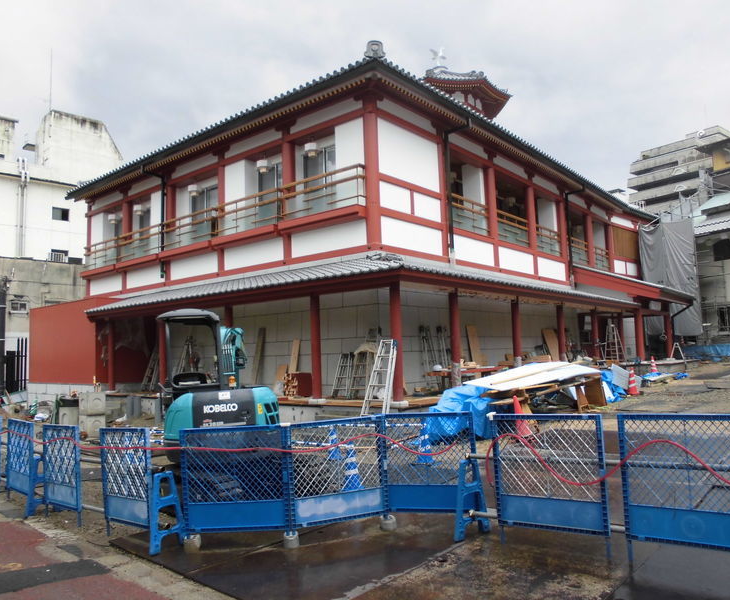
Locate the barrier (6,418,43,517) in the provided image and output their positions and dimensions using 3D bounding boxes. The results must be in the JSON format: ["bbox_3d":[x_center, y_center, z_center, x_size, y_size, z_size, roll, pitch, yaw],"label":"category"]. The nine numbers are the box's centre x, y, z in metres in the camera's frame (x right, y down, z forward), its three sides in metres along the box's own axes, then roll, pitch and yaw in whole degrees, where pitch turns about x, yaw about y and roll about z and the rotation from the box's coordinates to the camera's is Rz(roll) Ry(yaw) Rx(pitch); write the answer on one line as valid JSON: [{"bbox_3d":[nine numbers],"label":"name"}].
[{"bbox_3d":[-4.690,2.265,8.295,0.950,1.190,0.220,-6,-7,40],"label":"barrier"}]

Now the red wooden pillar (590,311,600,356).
[{"bbox_3d":[8.570,1.563,22.322,0.220,2.340,0.220,-6,-7,40],"label":"red wooden pillar"}]

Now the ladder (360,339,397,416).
[{"bbox_3d":[0.303,1.925,12.627,0.620,2.266,0.160,-6,-28,40],"label":"ladder"}]

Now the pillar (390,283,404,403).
[{"bbox_3d":[0.815,1.049,15.213,0.270,3.058,0.270,-1,-5,0],"label":"pillar"}]

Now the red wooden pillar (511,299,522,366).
[{"bbox_3d":[4.592,1.277,18.183,0.240,2.628,0.240,-6,-7,40],"label":"red wooden pillar"}]

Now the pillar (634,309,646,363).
[{"bbox_3d":[10.005,1.244,21.893,0.330,1.948,0.330,-6,-7,40],"label":"pillar"}]

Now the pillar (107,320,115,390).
[{"bbox_3d":[-9.283,2.018,22.072,0.235,2.572,0.235,-6,-7,40],"label":"pillar"}]

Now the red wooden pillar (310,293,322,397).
[{"bbox_3d":[-1.186,1.123,14.712,0.210,2.540,0.210,-6,-7,40],"label":"red wooden pillar"}]

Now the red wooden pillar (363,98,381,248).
[{"bbox_3d":[0.224,-3.663,17.209,0.390,4.377,0.390,-2,-5,0],"label":"red wooden pillar"}]

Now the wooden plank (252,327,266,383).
[{"bbox_3d":[-3.337,1.882,19.029,0.240,1.966,0.040,-6,-16,40],"label":"wooden plank"}]

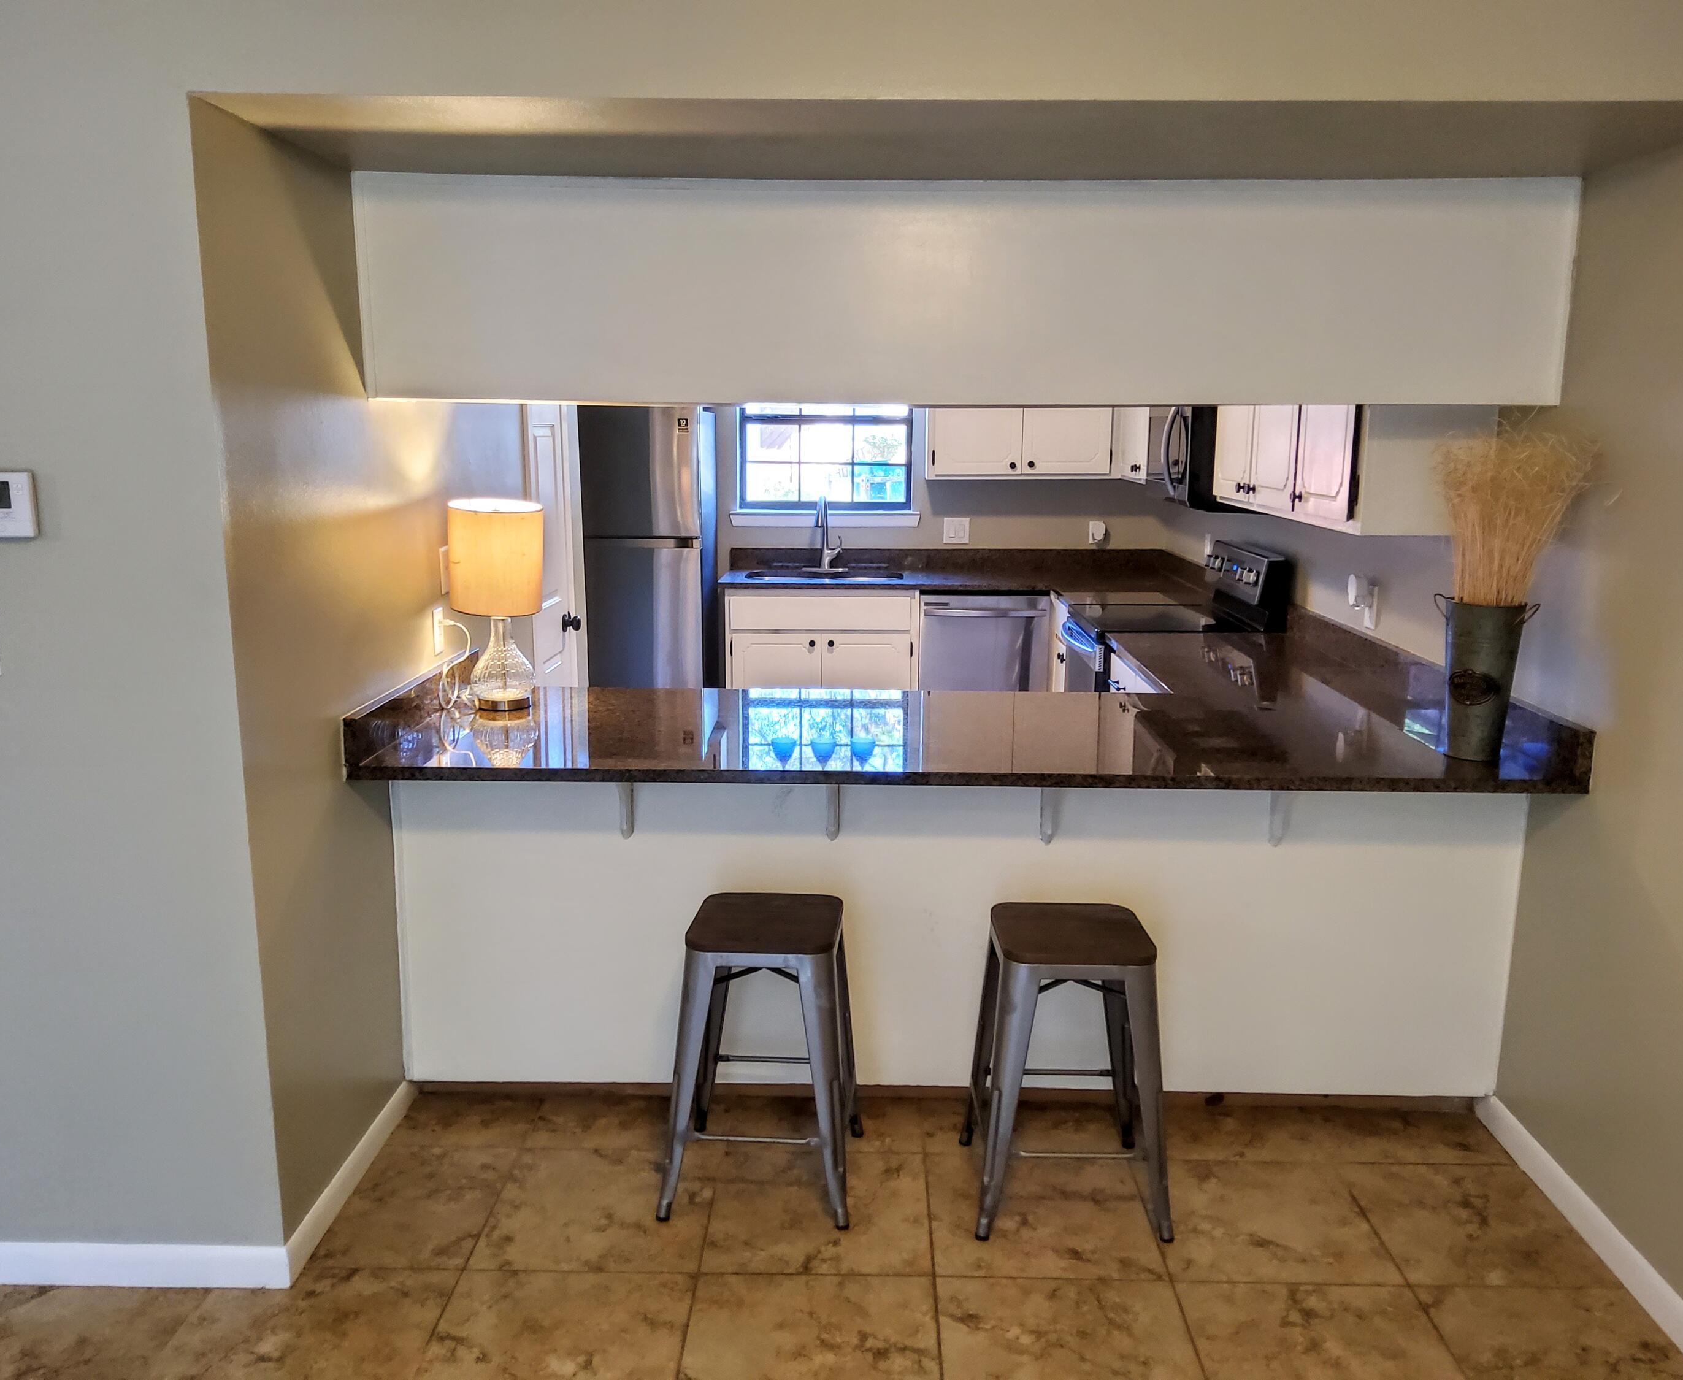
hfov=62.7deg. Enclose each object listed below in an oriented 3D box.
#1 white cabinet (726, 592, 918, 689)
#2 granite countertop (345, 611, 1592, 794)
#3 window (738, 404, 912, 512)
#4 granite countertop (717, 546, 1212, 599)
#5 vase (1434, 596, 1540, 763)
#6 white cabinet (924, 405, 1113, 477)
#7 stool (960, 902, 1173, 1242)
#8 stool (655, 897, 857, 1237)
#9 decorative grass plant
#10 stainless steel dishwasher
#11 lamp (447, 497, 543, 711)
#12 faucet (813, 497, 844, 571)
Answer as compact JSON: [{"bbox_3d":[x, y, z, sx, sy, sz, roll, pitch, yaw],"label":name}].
[{"bbox_3d":[-0.081,-0.098,6.811,0.910,0.880,0.610,1,11,1],"label":"white cabinet"},{"bbox_3d":[0.291,-0.054,3.979,2.710,0.135,1.980,1,12,1],"label":"granite countertop"},{"bbox_3d":[-0.074,-1.358,6.927,0.880,0.920,0.100,1,11,1],"label":"window"},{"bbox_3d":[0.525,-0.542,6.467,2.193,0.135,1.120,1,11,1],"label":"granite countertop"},{"bbox_3d":[1.462,-0.025,3.167,0.215,0.362,0.168,9,14,35],"label":"vase"},{"bbox_3d":[0.859,-1.407,6.703,0.890,0.760,0.320,1,11,1],"label":"white cabinet"},{"bbox_3d":[0.484,0.807,2.985,0.405,0.612,0.405,1,12,1],"label":"stool"},{"bbox_3d":[-0.163,0.793,3.030,0.405,0.612,0.405,1,12,5],"label":"stool"},{"bbox_3d":[1.401,-0.370,2.931,0.310,0.390,0.270,1,11,1],"label":"decorative grass plant"},{"bbox_3d":[0.679,-0.085,6.781,0.605,0.860,0.610,1,11,1],"label":"stainless steel dishwasher"},{"bbox_3d":[-0.883,-0.210,3.564,0.236,0.528,0.236,1,12,1],"label":"lamp"},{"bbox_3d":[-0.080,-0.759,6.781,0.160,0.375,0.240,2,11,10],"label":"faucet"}]

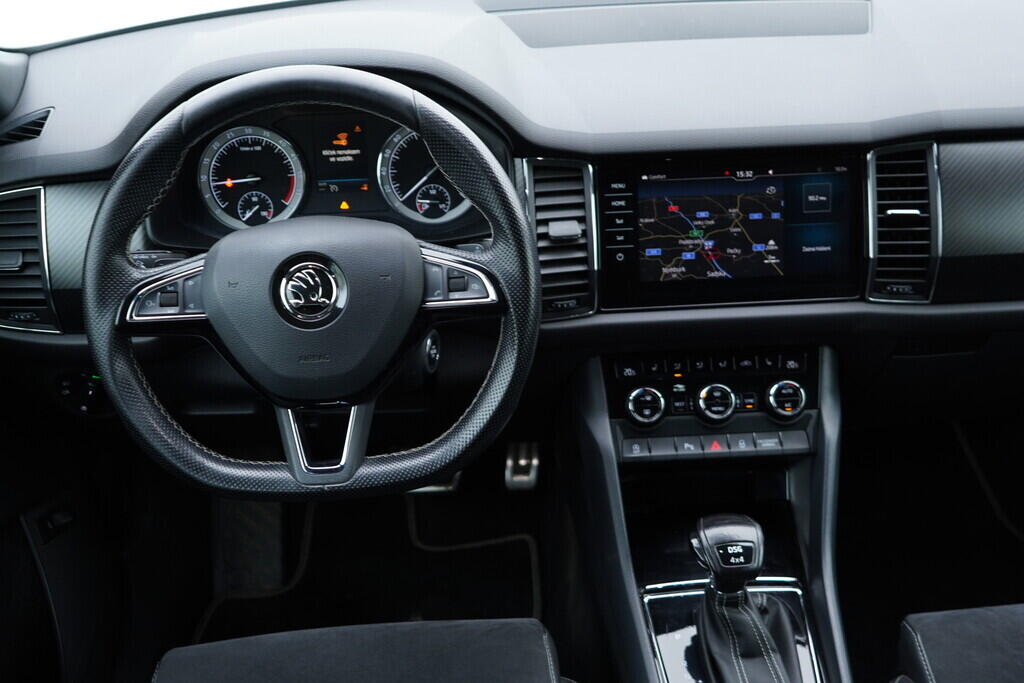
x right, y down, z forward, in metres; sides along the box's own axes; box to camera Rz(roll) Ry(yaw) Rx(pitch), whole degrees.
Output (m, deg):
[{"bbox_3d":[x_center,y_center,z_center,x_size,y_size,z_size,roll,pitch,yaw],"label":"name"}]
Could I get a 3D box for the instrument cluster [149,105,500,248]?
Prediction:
[{"bbox_3d":[-0.175,-0.165,1.020,0.355,0.150,0.075,-3,4,0],"label":"instrument cluster"}]

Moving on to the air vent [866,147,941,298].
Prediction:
[{"bbox_3d":[0.384,-0.117,1.005,0.068,0.153,0.040,-3,7,0],"label":"air vent"}]

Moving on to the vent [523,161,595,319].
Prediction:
[{"bbox_3d":[0.048,-0.101,1.003,0.068,0.153,0.040,-3,7,0],"label":"vent"}]

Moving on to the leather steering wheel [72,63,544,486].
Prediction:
[{"bbox_3d":[-0.163,-0.050,0.847,0.370,0.352,0.090,-3,-1,0],"label":"leather steering wheel"}]

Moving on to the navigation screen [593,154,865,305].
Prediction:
[{"bbox_3d":[0.214,-0.110,1.005,0.257,0.147,0.025,-3,7,0],"label":"navigation screen"}]

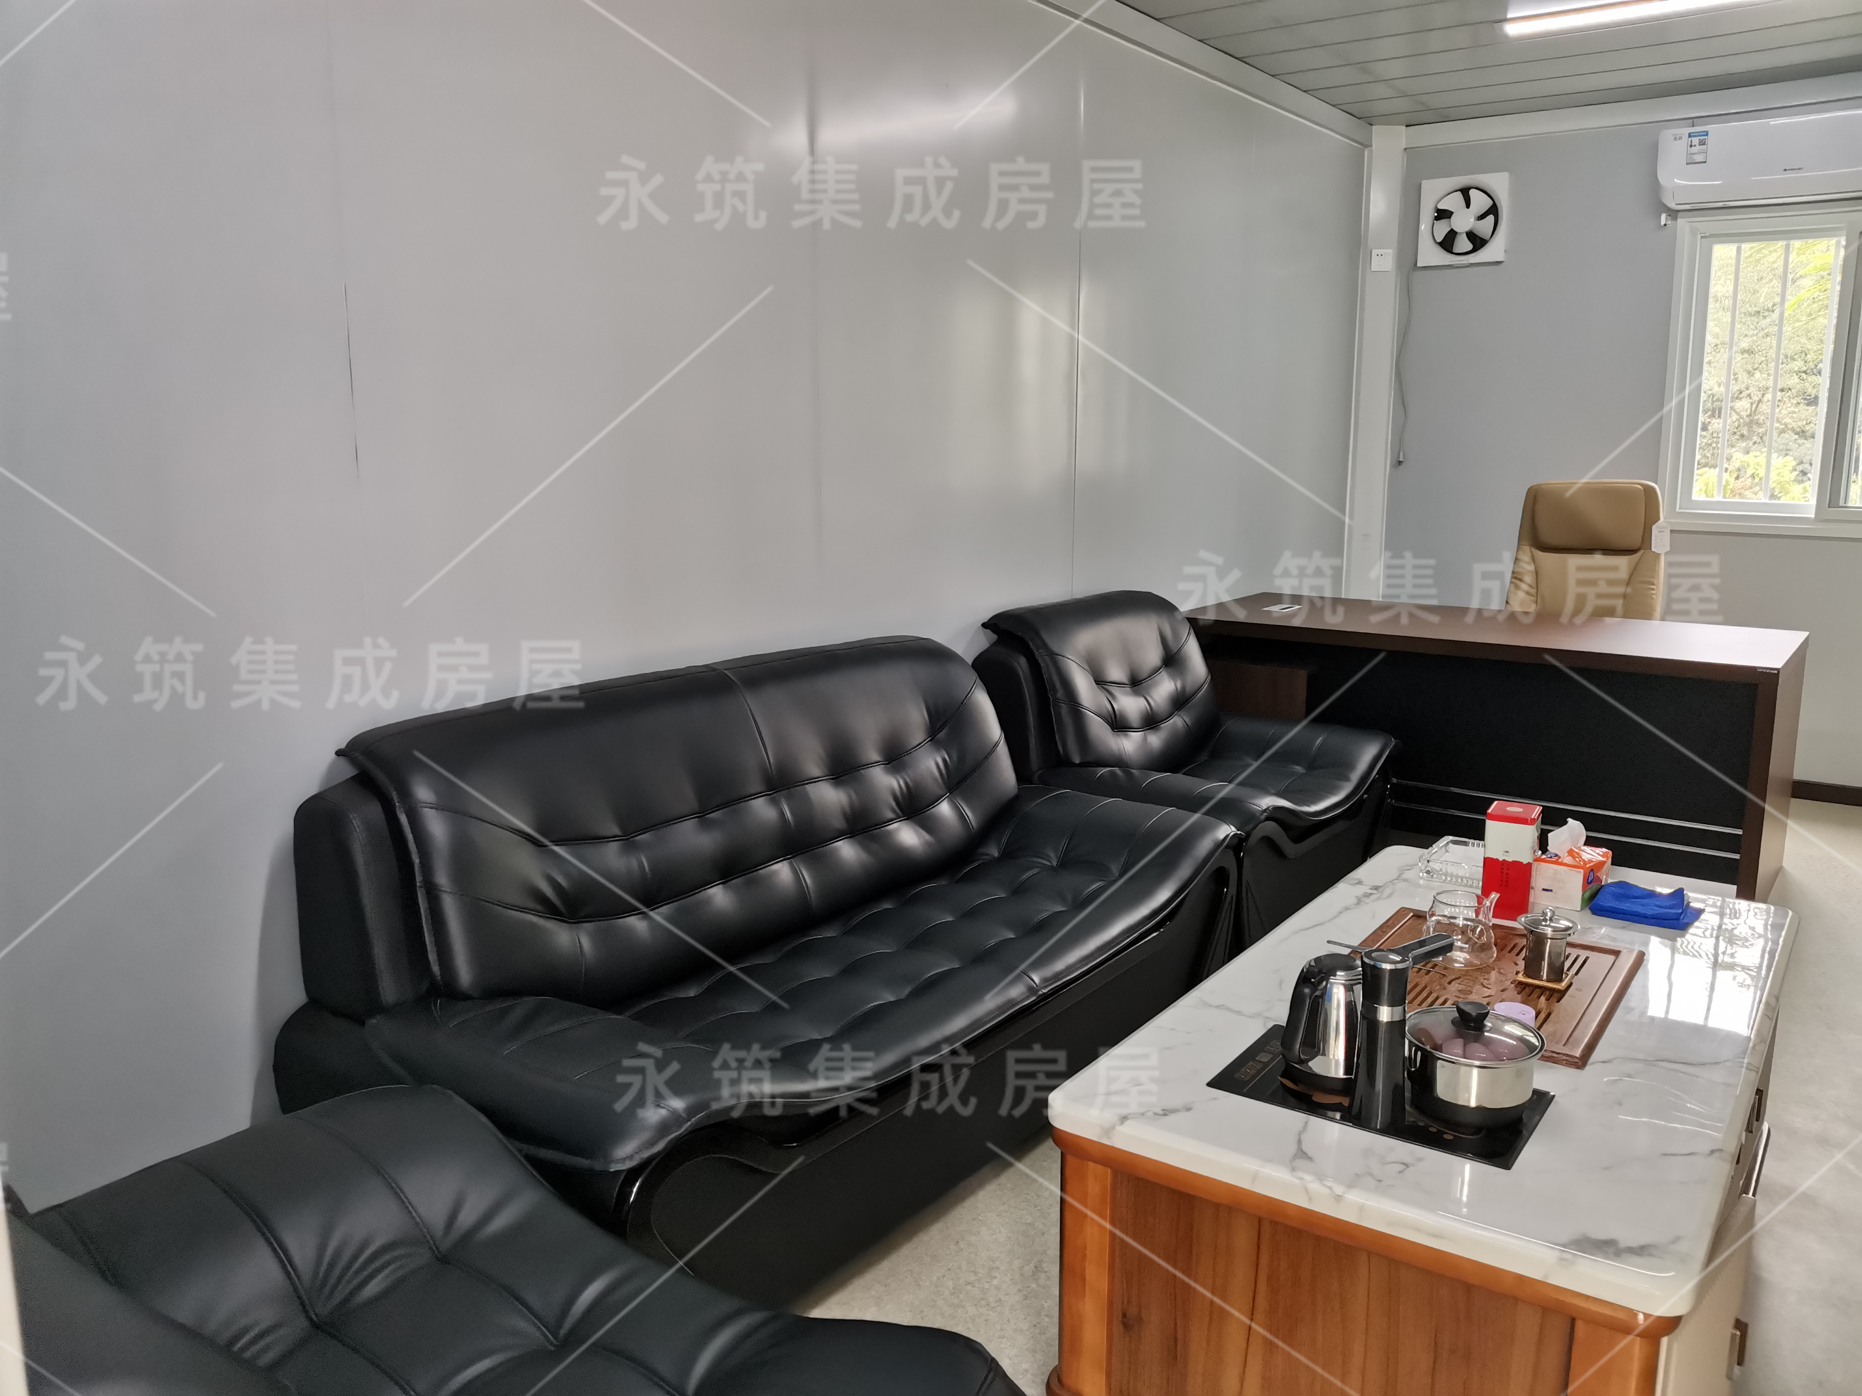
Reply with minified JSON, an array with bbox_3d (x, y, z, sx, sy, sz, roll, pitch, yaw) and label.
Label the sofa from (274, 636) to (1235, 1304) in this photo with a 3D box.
[{"bbox_3d":[-0.154,0.425,2.825,0.800,0.900,1.990,8,14,35],"label":"sofa"}]

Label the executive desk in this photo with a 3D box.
[{"bbox_3d":[1.776,0.131,4.634,1.795,0.760,0.810,8,14,35],"label":"executive desk"}]

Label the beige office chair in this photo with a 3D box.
[{"bbox_3d":[2.384,-0.183,5.103,0.660,1.190,0.680,4,12,23],"label":"beige office chair"}]

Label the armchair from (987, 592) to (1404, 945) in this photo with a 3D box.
[{"bbox_3d":[0.782,0.175,4.092,0.800,0.890,1.130,8,14,35],"label":"armchair"}]

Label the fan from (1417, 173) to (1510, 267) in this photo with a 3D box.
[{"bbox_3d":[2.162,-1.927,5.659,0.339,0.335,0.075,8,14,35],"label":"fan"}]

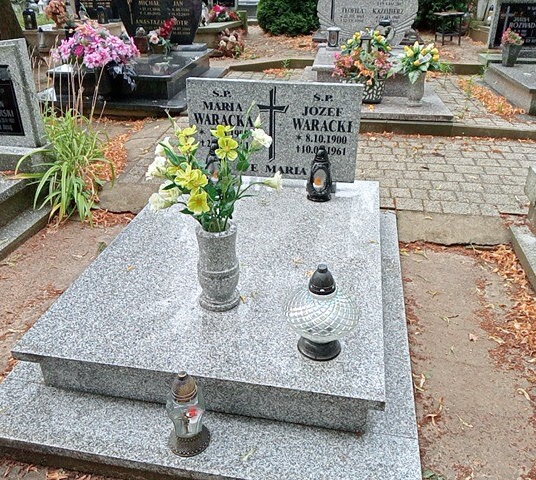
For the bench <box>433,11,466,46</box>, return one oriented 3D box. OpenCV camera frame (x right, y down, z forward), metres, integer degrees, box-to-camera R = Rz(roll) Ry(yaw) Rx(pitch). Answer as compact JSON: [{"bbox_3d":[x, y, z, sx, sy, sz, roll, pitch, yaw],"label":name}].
[{"bbox_3d":[2.550,-2.954,7.254,0.350,0.410,0.380,13,32,22],"label":"bench"}]

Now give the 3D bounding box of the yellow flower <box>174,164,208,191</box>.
[{"bbox_3d":[-0.232,-0.189,1.567,0.090,0.068,0.062,6,29,9],"label":"yellow flower"}]

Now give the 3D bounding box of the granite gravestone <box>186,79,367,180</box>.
[{"bbox_3d":[0.027,-0.545,2.585,0.842,0.476,0.062,6,29,9],"label":"granite gravestone"}]

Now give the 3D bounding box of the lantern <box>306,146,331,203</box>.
[{"bbox_3d":[0.259,-0.334,2.542,0.120,0.274,0.120,6,29,9],"label":"lantern"}]

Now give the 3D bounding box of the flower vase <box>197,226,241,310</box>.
[{"bbox_3d":[-0.167,0.088,1.720,0.141,0.276,0.141,0,28,0],"label":"flower vase"}]

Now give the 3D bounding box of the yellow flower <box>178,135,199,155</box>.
[{"bbox_3d":[-0.242,-0.291,1.578,0.055,0.055,0.042,6,29,9],"label":"yellow flower"}]

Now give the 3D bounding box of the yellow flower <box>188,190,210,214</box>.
[{"bbox_3d":[-0.206,-0.114,1.537,0.071,0.077,0.041,-4,18,-7],"label":"yellow flower"}]

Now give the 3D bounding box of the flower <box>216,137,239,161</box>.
[{"bbox_3d":[-0.121,-0.274,1.549,0.062,0.066,0.042,6,29,9],"label":"flower"}]

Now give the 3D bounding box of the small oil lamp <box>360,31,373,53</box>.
[{"bbox_3d":[0.991,-1.966,5.155,0.119,0.206,0.119,5,29,9],"label":"small oil lamp"}]

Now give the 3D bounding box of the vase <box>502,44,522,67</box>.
[{"bbox_3d":[2.413,-1.840,5.137,0.132,0.189,0.132,-2,28,-4],"label":"vase"}]

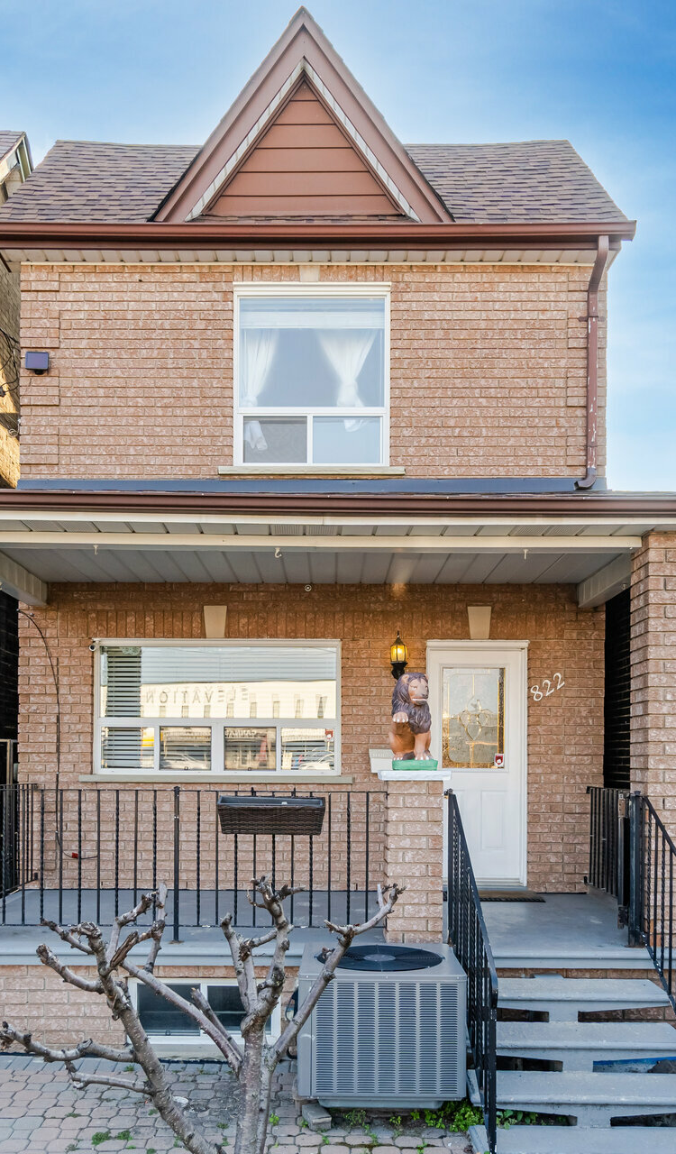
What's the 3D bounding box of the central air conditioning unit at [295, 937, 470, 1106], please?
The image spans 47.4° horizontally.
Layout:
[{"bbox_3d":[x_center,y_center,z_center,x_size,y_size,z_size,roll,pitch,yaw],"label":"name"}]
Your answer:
[{"bbox_3d":[0.220,2.370,4.130,0.820,0.660,0.740,0,-4,0],"label":"central air conditioning unit"}]

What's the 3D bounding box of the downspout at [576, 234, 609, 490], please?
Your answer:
[{"bbox_3d":[2.150,-1.810,6.500,0.270,2.170,0.270,0,0,0],"label":"downspout"}]

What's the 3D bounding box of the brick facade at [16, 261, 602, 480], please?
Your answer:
[{"bbox_3d":[-0.250,-1.780,6.720,5.070,1.920,0.220,0,0,0],"label":"brick facade"}]

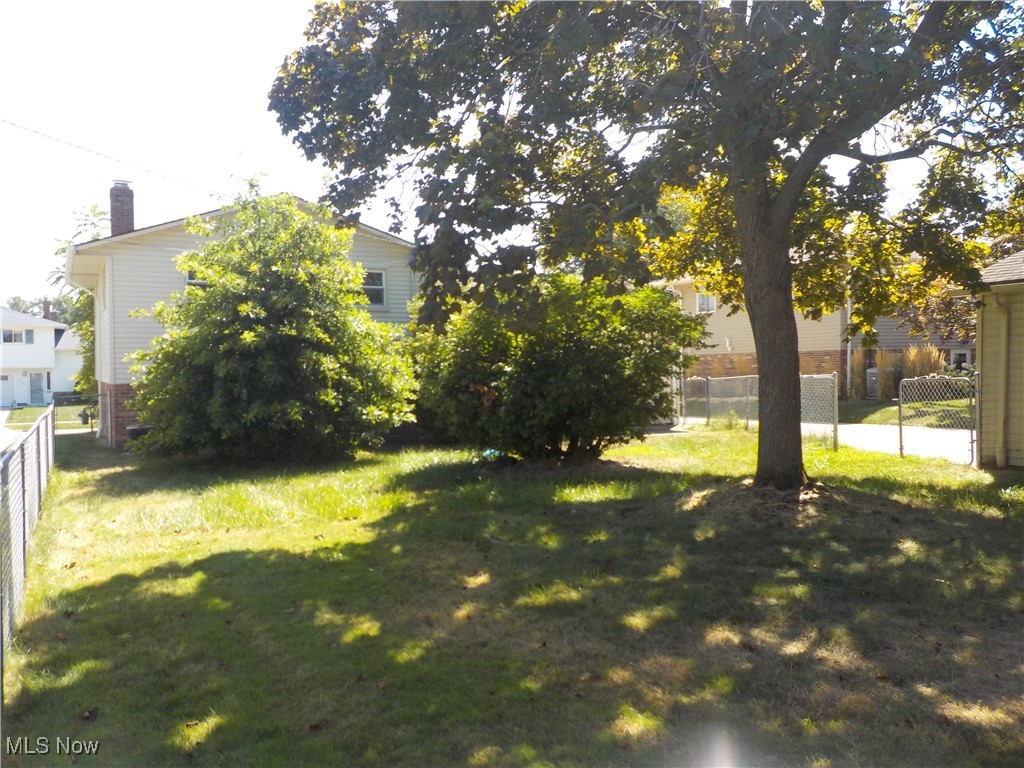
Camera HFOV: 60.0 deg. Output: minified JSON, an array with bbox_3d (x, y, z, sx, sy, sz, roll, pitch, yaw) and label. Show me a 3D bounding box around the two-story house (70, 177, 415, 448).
[{"bbox_3d":[-6.528,-1.879,22.164,8.250,5.950,7.900,-1,2,-26],"label":"two-story house"}]

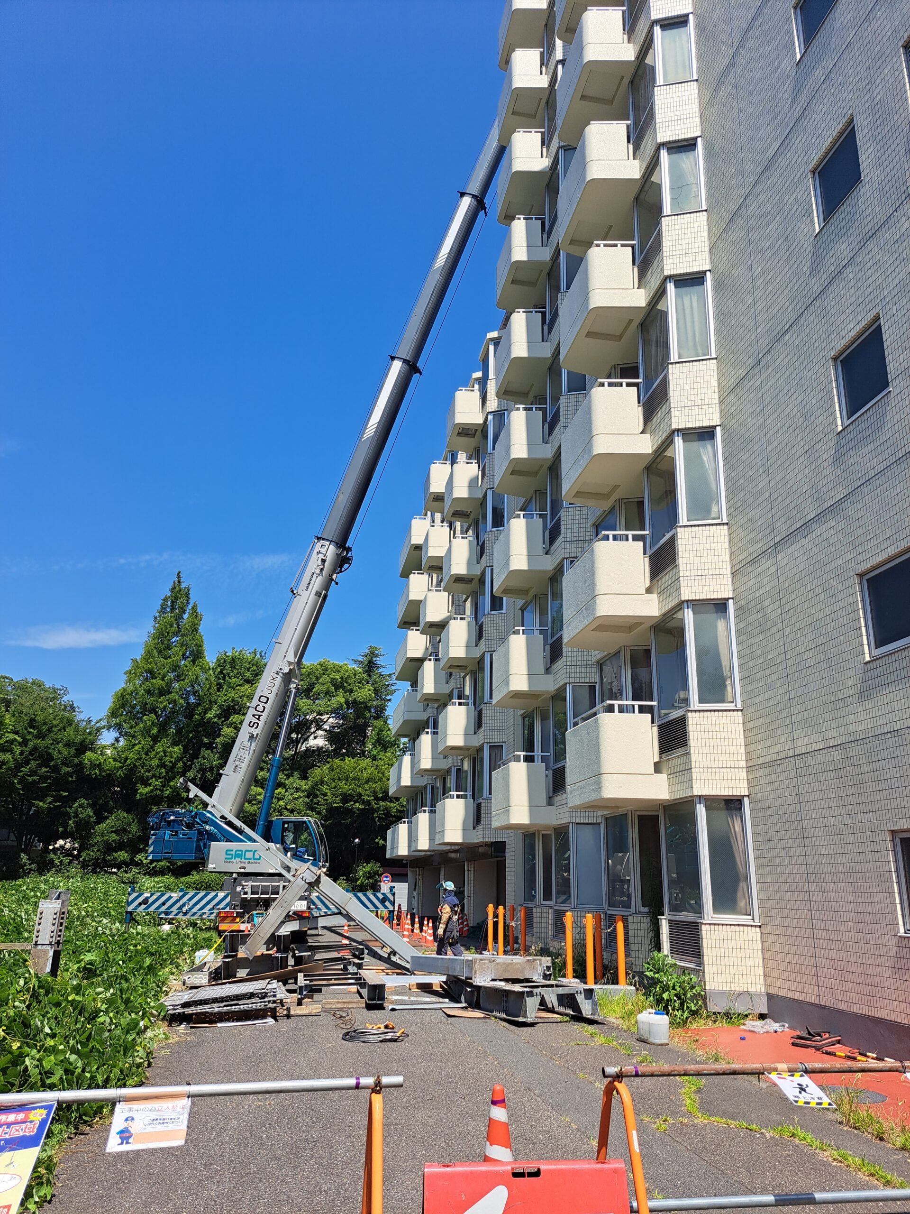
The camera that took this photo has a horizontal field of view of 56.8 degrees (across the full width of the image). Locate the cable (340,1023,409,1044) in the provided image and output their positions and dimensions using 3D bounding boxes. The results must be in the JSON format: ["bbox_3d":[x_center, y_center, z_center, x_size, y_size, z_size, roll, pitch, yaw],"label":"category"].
[{"bbox_3d":[-0.838,4.406,8.700,0.720,0.100,0.750,1,-17,0],"label":"cable"}]

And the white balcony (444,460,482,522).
[{"bbox_3d":[0.287,-4.051,29.343,0.989,1.387,2.142,4,-18,-9],"label":"white balcony"}]

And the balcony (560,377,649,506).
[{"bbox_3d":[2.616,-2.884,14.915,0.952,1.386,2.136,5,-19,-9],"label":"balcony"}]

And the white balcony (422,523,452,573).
[{"bbox_3d":[-0.705,-2.397,34.516,0.989,1.387,2.091,4,-18,-9],"label":"white balcony"}]

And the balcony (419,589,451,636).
[{"bbox_3d":[-0.778,0.251,33.656,0.989,1.387,2.091,4,-18,-9],"label":"balcony"}]

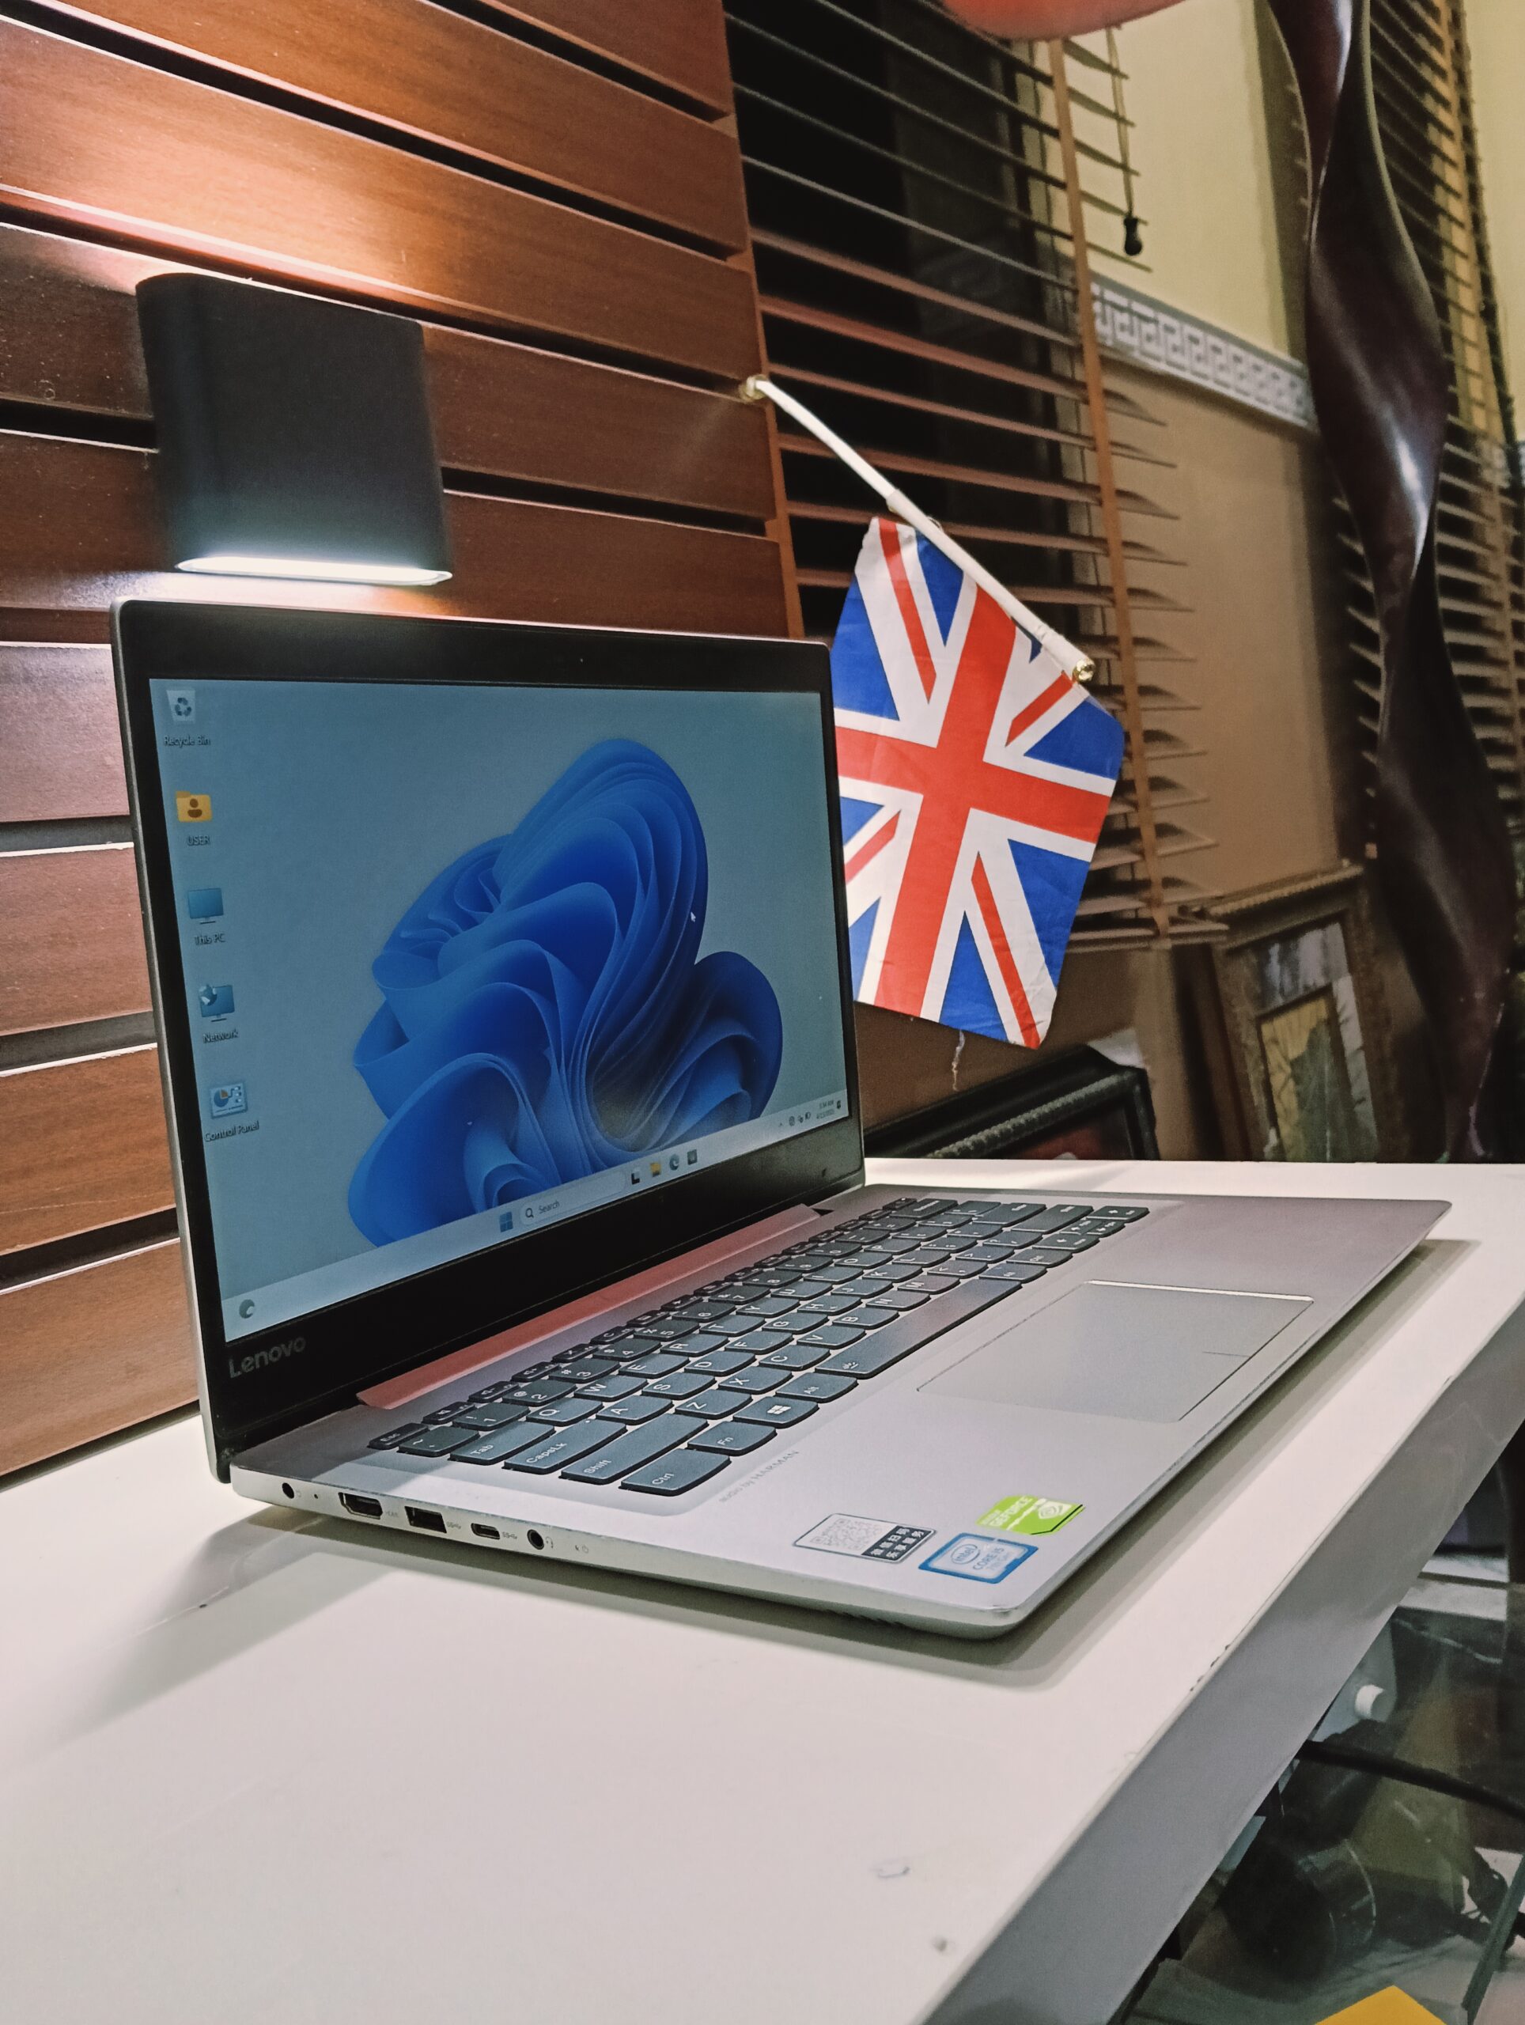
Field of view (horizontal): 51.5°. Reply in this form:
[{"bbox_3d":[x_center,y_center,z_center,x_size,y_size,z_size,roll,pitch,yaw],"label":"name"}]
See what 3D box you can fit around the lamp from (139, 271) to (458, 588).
[{"bbox_3d":[-0.158,-0.201,0.558,0.028,0.090,0.108,-3,6,39],"label":"lamp"}]

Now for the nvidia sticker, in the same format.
[{"bbox_3d":[0.056,0.104,0.329,0.018,0.001,0.018,-4,6,37],"label":"nvidia sticker"}]

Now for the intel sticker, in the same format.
[{"bbox_3d":[0.043,0.107,0.312,0.018,0.001,0.017,-4,6,37],"label":"intel sticker"}]

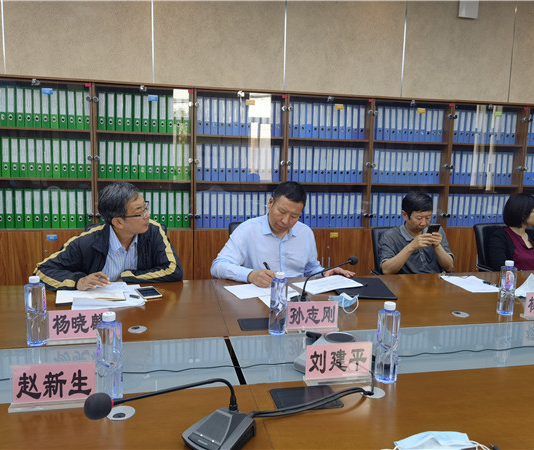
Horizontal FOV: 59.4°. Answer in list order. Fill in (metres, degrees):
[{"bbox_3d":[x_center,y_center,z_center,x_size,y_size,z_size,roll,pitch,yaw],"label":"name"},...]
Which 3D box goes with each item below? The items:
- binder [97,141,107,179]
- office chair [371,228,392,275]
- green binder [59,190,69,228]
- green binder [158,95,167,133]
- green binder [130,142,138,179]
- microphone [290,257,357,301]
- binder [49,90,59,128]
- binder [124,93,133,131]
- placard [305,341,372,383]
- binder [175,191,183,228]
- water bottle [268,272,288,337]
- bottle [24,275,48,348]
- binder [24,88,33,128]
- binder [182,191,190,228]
[{"bbox_3d":[-1.397,-0.560,4.039,0.059,0.317,0.280,0,7,-11],"label":"binder"},{"bbox_3d":[1.080,0.538,3.250,0.580,0.970,0.620,-1,7,-15],"label":"office chair"},{"bbox_3d":[-1.700,-0.146,3.992,0.060,0.315,0.280,0,7,-12],"label":"green binder"},{"bbox_3d":[-0.907,-0.956,4.090,0.059,0.317,0.280,0,7,-11],"label":"green binder"},{"bbox_3d":[-1.142,-0.554,4.074,0.060,0.318,0.285,0,7,-12],"label":"green binder"},{"bbox_3d":[0.259,0.264,2.076,0.390,0.210,0.120,-5,9,-40],"label":"microphone"},{"bbox_3d":[-1.748,-0.954,3.922,0.059,0.317,0.280,0,7,-11],"label":"binder"},{"bbox_3d":[-1.179,-0.950,4.016,0.060,0.318,0.285,0,7,-12],"label":"binder"},{"bbox_3d":[0.208,0.398,1.347,0.200,0.110,0.040,0,7,-11],"label":"placard"},{"bbox_3d":[-0.794,-0.148,4.210,0.059,0.317,0.280,0,7,-11],"label":"binder"},{"bbox_3d":[0.041,0.289,1.713,0.066,0.230,0.066,0,7,-12],"label":"water bottle"},{"bbox_3d":[-0.784,0.291,1.583,0.066,0.228,0.066,0,7,-12],"label":"bottle"},{"bbox_3d":[-1.936,-0.954,3.884,0.059,0.317,0.280,0,7,-11],"label":"binder"},{"bbox_3d":[-0.729,-0.149,4.223,0.059,0.317,0.280,0,7,-11],"label":"binder"}]

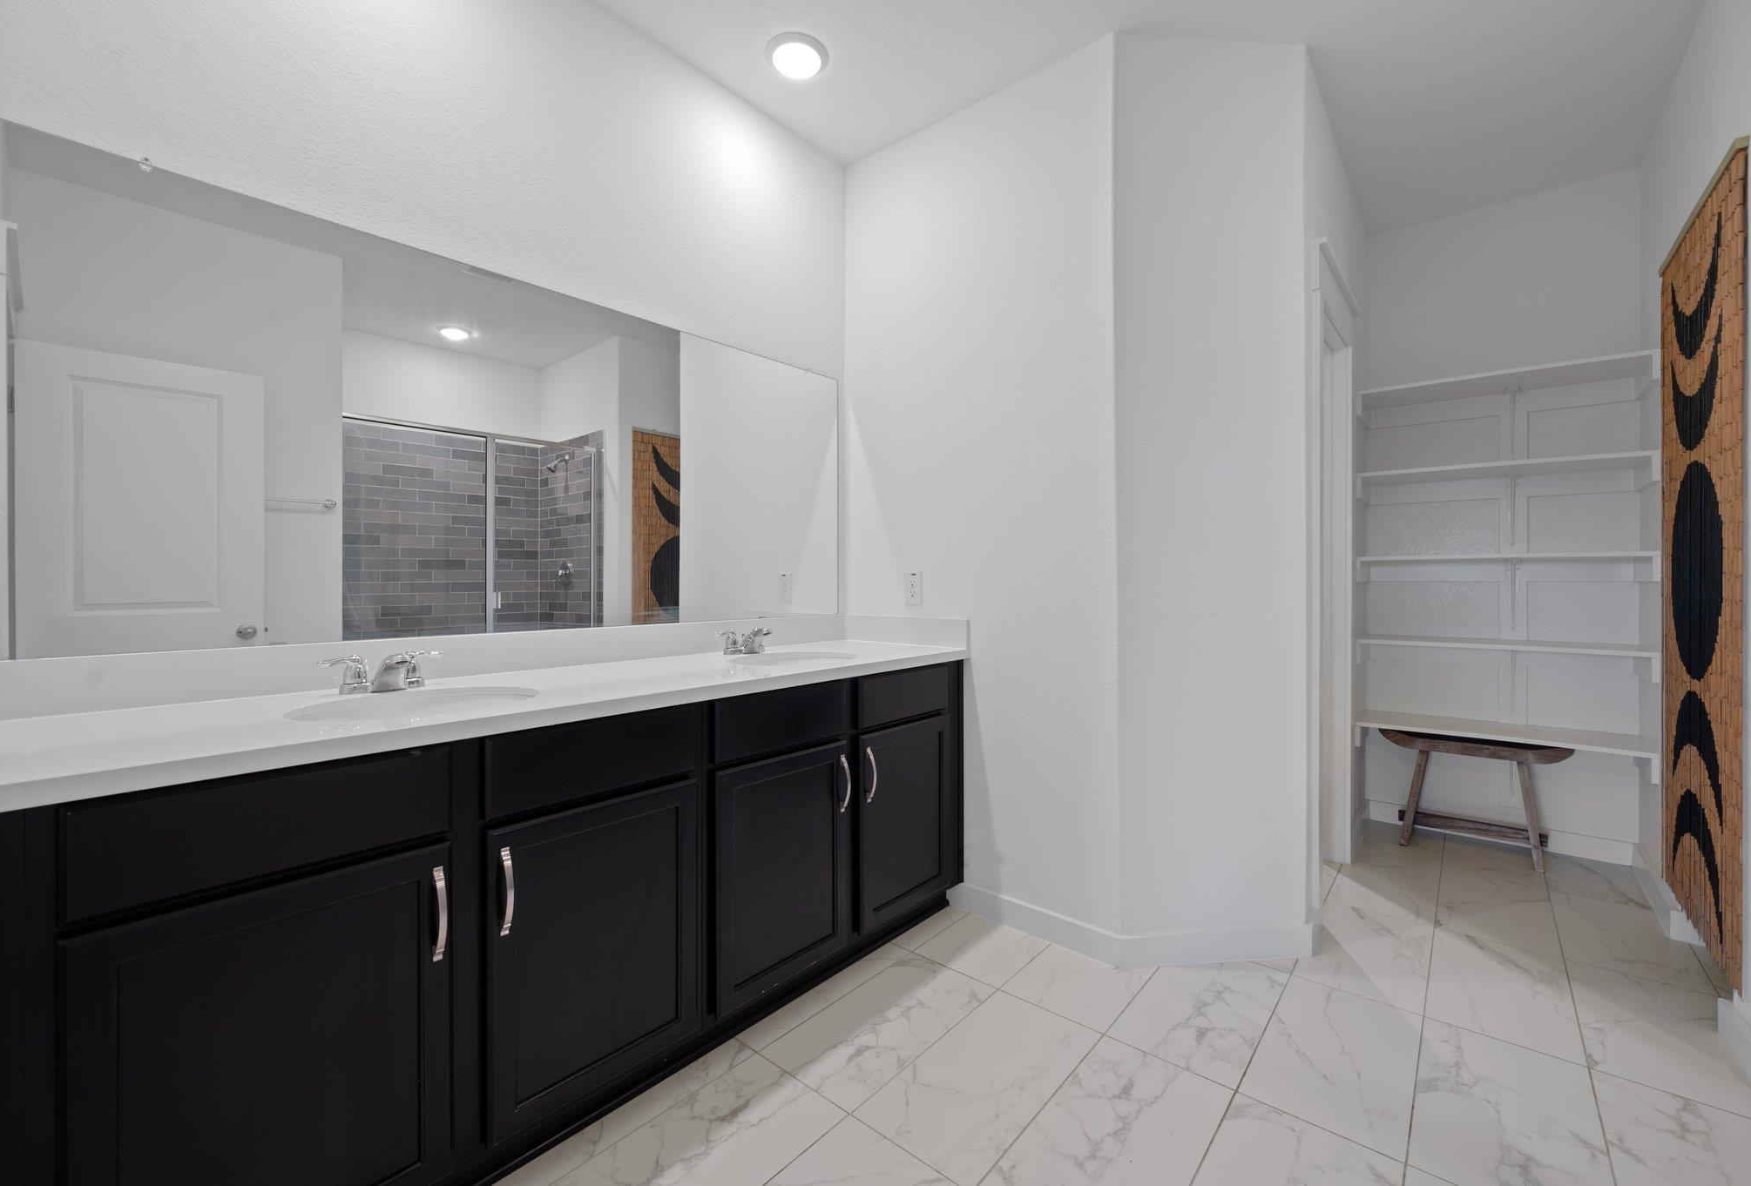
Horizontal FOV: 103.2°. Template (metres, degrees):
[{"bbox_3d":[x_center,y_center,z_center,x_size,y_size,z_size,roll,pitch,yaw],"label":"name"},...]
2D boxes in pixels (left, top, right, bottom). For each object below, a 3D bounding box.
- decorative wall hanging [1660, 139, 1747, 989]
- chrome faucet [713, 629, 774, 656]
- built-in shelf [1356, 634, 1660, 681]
[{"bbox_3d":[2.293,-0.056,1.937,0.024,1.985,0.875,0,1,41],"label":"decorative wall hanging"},{"bbox_3d":[-0.394,0.161,2.291,0.163,0.086,0.225,0,1,41],"label":"chrome faucet"},{"bbox_3d":[2.556,0.261,2.880,0.880,0.108,0.400,0,1,41],"label":"built-in shelf"}]

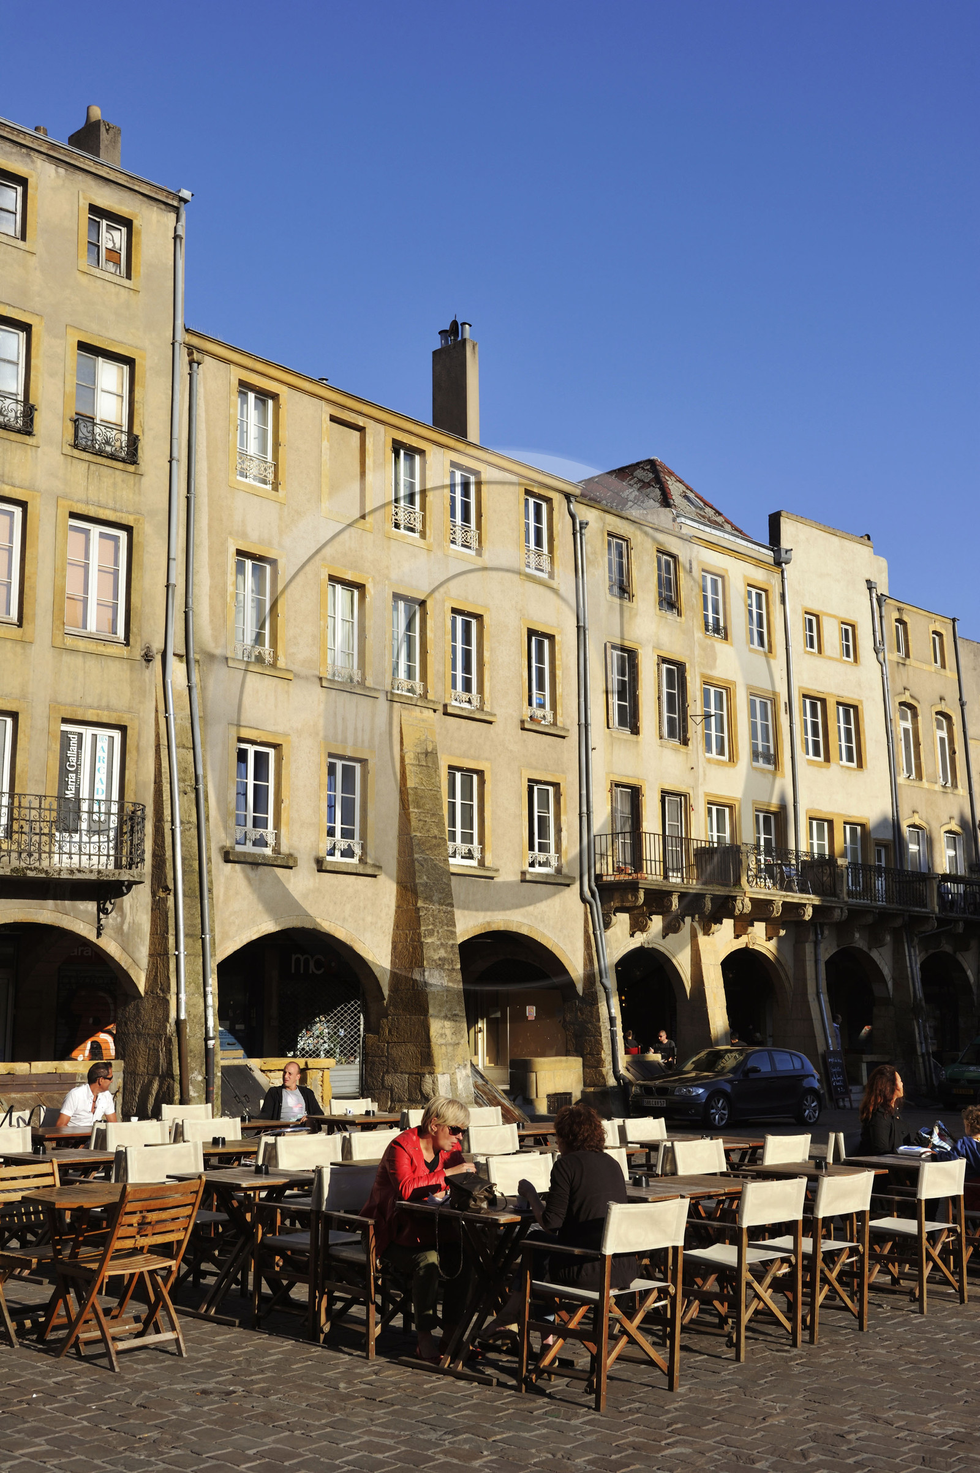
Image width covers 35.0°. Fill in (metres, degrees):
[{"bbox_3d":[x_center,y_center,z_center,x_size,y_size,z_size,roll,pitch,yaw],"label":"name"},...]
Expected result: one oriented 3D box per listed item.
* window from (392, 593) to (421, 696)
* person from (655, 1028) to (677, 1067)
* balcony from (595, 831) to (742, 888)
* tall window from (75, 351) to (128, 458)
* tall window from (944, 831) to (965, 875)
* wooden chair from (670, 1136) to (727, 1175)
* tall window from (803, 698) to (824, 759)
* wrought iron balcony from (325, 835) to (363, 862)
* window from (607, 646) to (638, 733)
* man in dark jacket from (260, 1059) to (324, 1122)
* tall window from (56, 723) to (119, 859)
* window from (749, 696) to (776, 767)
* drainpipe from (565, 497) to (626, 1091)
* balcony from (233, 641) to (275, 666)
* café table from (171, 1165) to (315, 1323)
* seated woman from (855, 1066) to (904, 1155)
[{"bbox_3d":[-1.582,-1.732,29.490,0.180,1.794,0.821,-10,-14,42],"label":"window"},{"bbox_3d":[3.882,7.226,34.770,0.500,1.320,0.800,-11,-15,43],"label":"person"},{"bbox_3d":[3.864,2.693,33.459,1.203,1.000,3.597,-11,-15,44],"label":"balcony"},{"bbox_3d":[-6.404,-5.436,25.599,0.180,1.825,1.001,-11,-15,44],"label":"tall window"},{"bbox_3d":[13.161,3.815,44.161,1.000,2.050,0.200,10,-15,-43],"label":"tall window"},{"bbox_3d":[1.637,3.284,10.894,0.500,0.870,0.570,-11,-15,42],"label":"wooden chair"},{"bbox_3d":[7.749,-0.199,37.406,0.150,1.454,0.749,-11,-15,43],"label":"tall window"},{"bbox_3d":[-2.443,1.874,25.916,0.100,0.360,0.860,-11,-15,42],"label":"wrought iron balcony"},{"bbox_3d":[2.920,-1.036,34.269,0.180,1.802,0.991,-11,-15,44],"label":"window"},{"bbox_3d":[-1.933,3.987,15.927,0.620,1.280,0.800,8,-14,-39],"label":"man in dark jacket"},{"bbox_3d":[-6.314,0.927,24.473,0.180,2.114,1.122,-11,-15,44],"label":"tall window"},{"bbox_3d":[6.655,-0.115,38.121,0.150,1.696,1.134,-10,-13,43],"label":"window"},{"bbox_3d":[2.235,0.956,32.366,0.850,12.470,0.450,-9,-12,40],"label":"drainpipe"},{"bbox_3d":[-3.959,-1.395,26.206,0.130,0.279,0.879,-9,-12,40],"label":"balcony"},{"bbox_3d":[-1.421,2.995,9.203,0.730,0.750,0.730,-11,-15,43],"label":"café table"},{"bbox_3d":[3.357,3.423,12.741,0.700,1.370,0.500,-2,-11,10],"label":"seated woman"}]

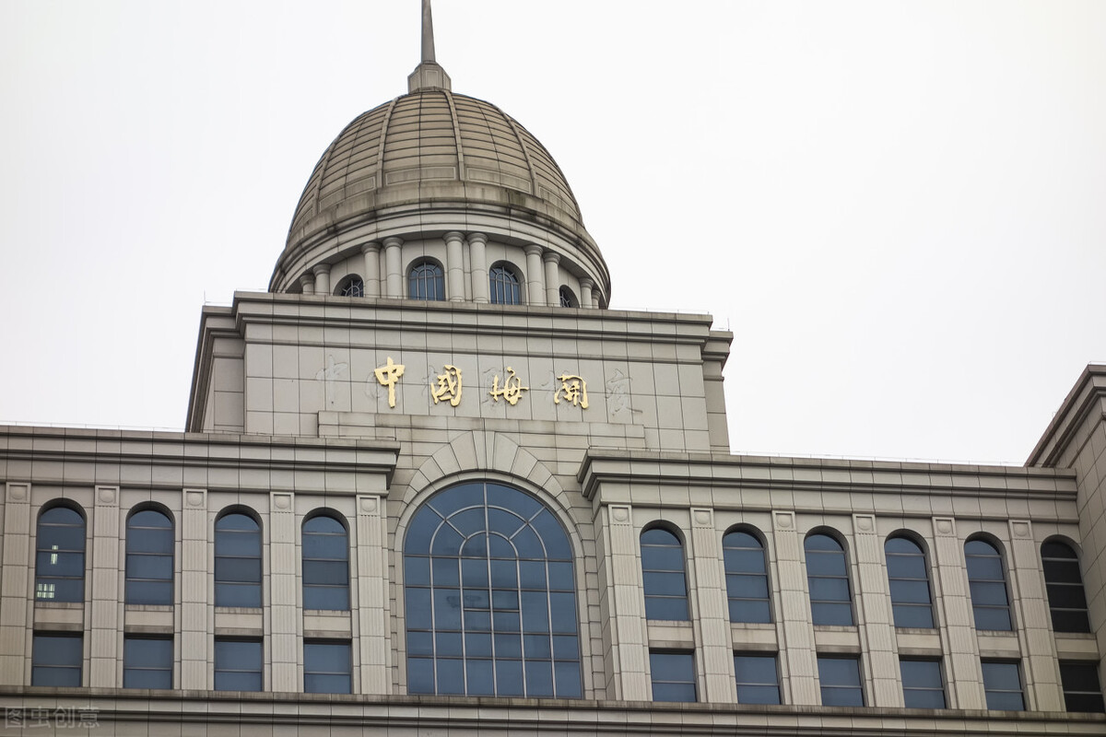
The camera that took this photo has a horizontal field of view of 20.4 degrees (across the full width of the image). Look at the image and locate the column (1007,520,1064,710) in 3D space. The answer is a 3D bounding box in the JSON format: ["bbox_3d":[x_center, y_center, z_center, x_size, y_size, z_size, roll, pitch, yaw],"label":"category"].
[{"bbox_3d":[18.897,9.730,120.962,0.957,8.321,0.264,3,-30,-11],"label":"column"}]

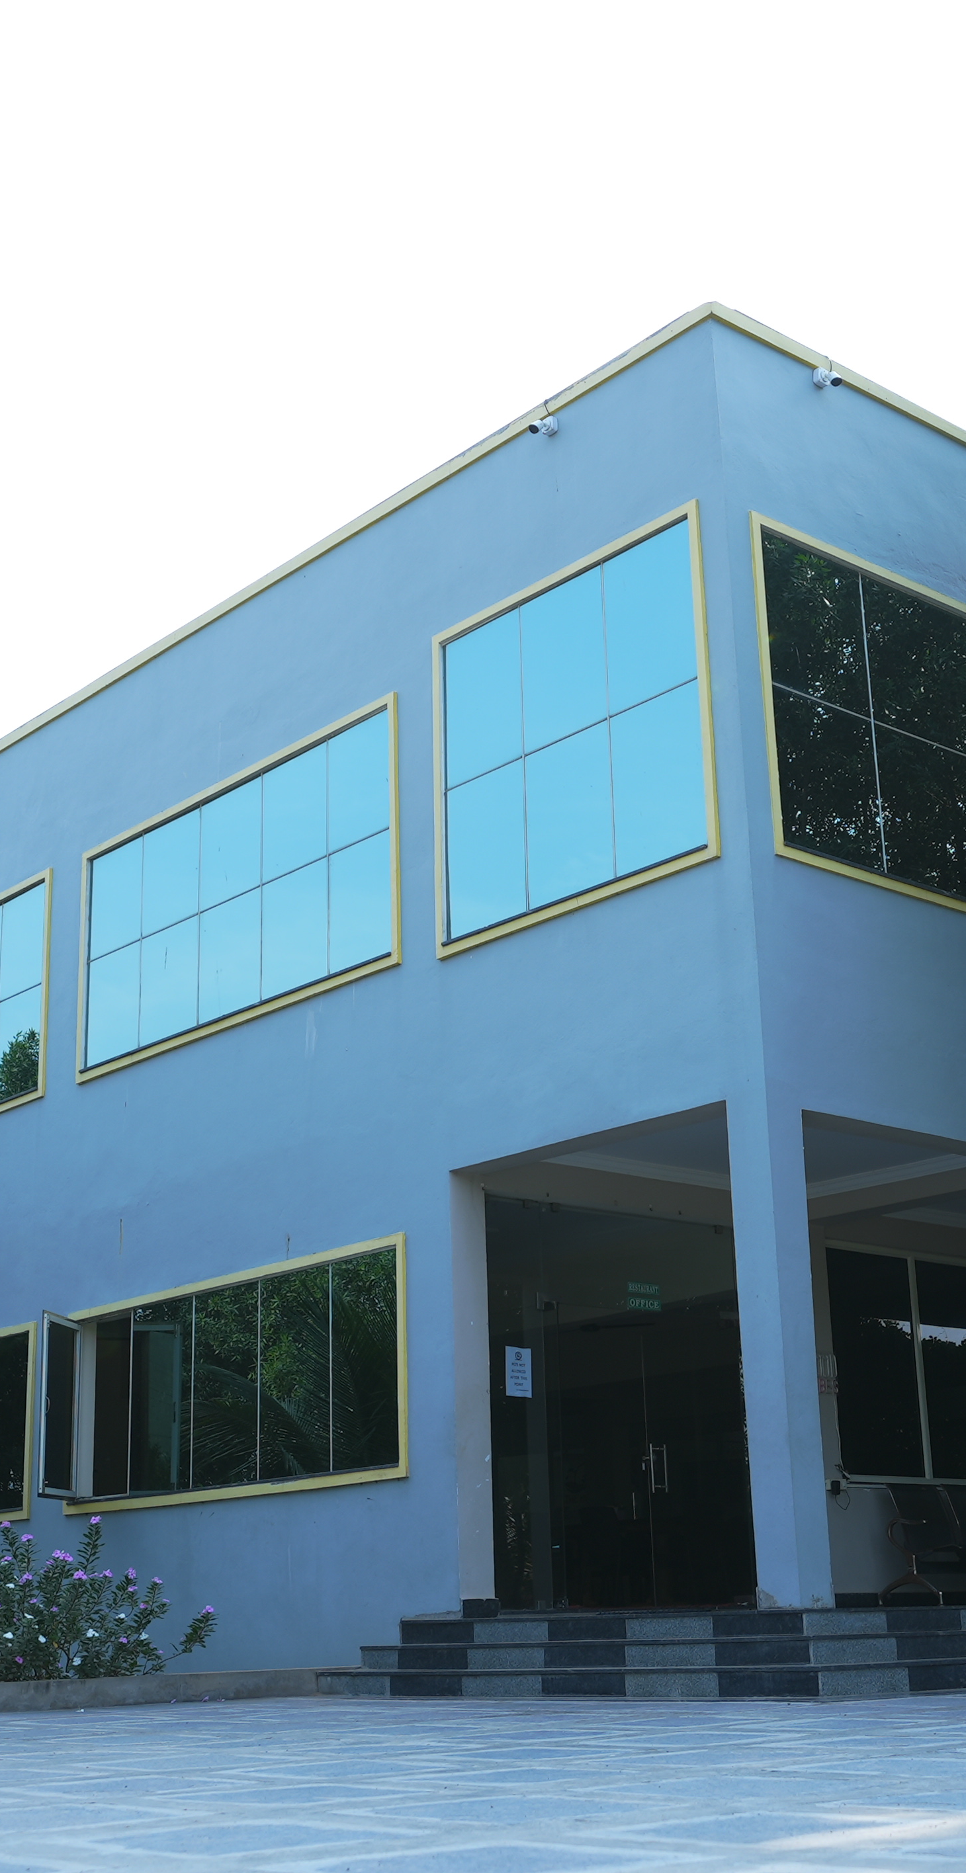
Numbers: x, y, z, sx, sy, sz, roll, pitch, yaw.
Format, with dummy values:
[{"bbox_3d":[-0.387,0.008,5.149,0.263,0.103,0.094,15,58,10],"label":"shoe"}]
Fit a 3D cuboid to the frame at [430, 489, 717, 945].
[{"bbox_3d":[0.504,-1.219,13.460,0.130,2.243,2.443,13,-23,-39],"label":"frame"}]

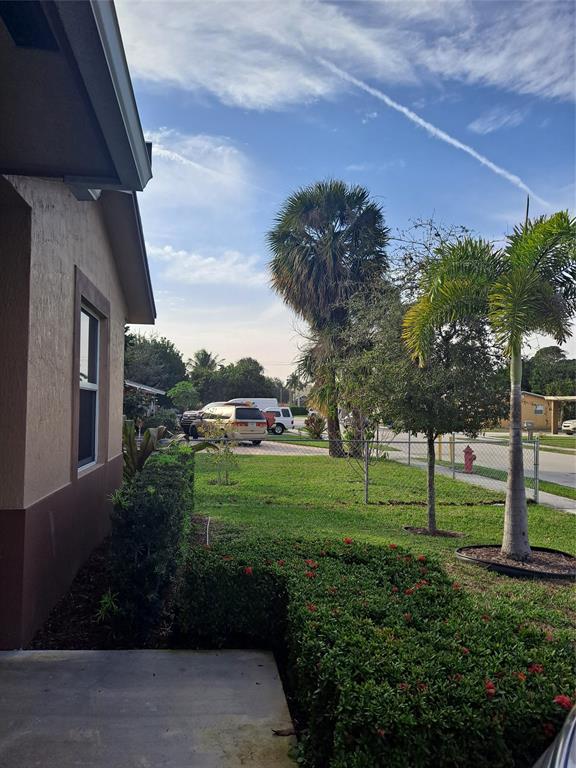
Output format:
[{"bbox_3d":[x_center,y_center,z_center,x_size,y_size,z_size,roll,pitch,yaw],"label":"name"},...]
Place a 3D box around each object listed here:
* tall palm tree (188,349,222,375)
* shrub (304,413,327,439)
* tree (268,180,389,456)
[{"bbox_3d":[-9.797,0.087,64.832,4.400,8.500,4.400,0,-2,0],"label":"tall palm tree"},{"bbox_3d":[1.512,2.282,30.500,1.200,1.420,1.200,0,-2,0],"label":"shrub"},{"bbox_3d":[1.453,-2.332,19.900,4.200,9.900,4.200,0,-2,0],"label":"tree"}]

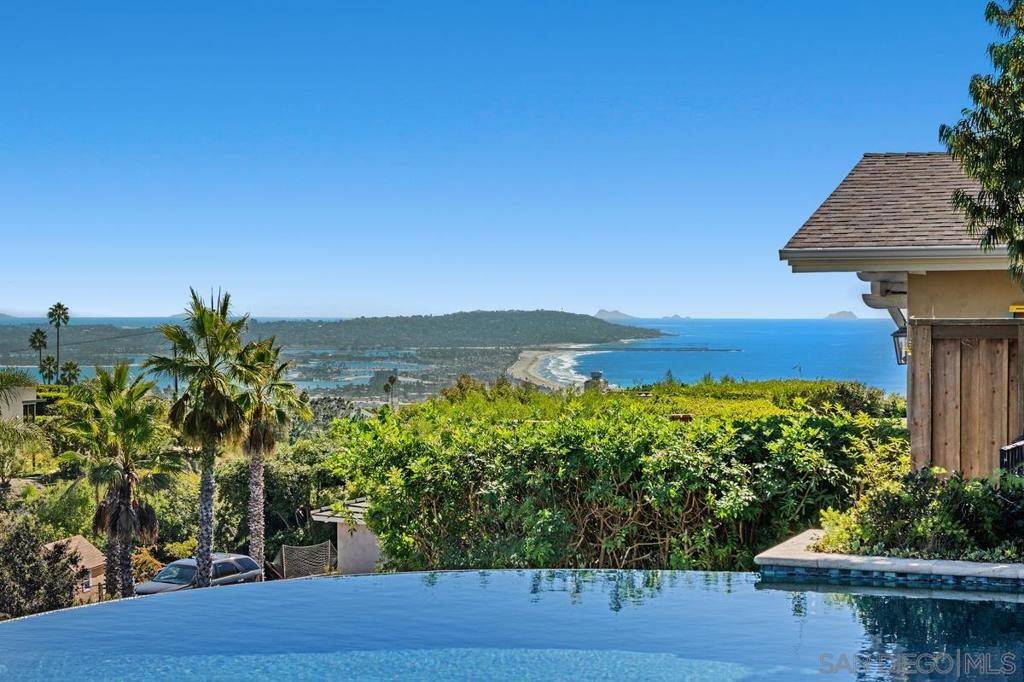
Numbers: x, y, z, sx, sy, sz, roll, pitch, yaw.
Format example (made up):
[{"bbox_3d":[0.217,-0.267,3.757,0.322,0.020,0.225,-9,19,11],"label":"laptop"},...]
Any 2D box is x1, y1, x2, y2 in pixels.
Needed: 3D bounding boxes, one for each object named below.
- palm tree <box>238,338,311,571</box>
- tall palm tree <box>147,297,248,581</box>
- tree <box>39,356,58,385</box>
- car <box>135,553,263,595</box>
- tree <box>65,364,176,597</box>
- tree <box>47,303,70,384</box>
[{"bbox_3d":[-6.579,3.405,54.000,2.220,6.950,2.220,0,1,0],"label":"palm tree"},{"bbox_3d":[-8.084,2.703,51.000,2.660,8.100,2.660,0,1,0],"label":"tall palm tree"},{"bbox_3d":[-59.317,4.932,255.000,2.430,5.890,2.430,0,1,0],"label":"tree"},{"bbox_3d":[-9.150,7.070,57.287,1.820,1.520,4.750,1,1,33],"label":"car"},{"bbox_3d":[-9.638,3.607,49.000,2.760,6.060,2.760,0,1,0],"label":"tree"},{"bbox_3d":[-58.132,1.217,255.000,3.010,12.300,3.010,0,1,0],"label":"tree"}]

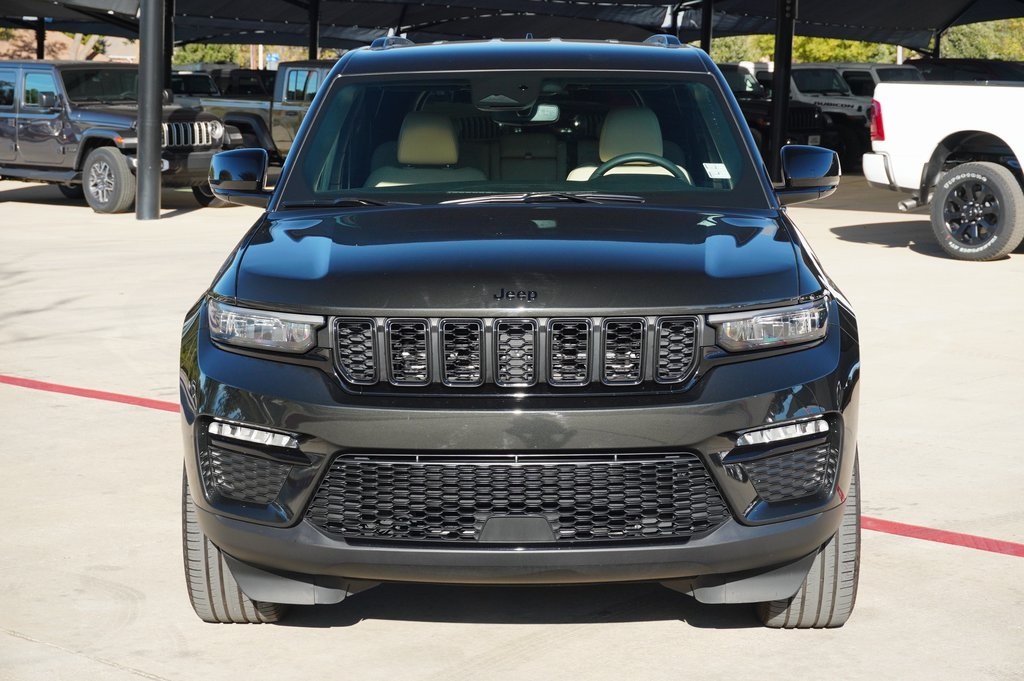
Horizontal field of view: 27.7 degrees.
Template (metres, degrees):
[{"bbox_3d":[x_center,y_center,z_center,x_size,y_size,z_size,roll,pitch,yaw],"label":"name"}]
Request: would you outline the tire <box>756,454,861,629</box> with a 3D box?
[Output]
[{"bbox_3d":[0.856,0.452,6.123,0.275,0.773,0.773,0,7,1],"label":"tire"}]

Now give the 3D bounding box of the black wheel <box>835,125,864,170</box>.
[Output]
[{"bbox_3d":[5.866,-3.405,36.600,0.830,0.830,0.285,7,10,43],"label":"black wheel"}]

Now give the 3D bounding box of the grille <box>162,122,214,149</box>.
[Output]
[{"bbox_3d":[-3.968,-2.498,25.120,0.100,0.310,0.800,7,10,43],"label":"grille"}]

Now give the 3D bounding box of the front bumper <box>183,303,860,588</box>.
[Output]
[{"bbox_3d":[0.015,0.282,5.481,1.870,0.770,0.580,0,7,1],"label":"front bumper"}]

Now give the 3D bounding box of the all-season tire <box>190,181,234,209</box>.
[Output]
[{"bbox_3d":[-3.707,-2.065,26.037,0.810,0.810,0.260,7,10,43],"label":"all-season tire"}]

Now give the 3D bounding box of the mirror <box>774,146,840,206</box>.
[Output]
[{"bbox_3d":[0.997,-0.557,7.002,0.225,0.205,0.150,0,7,1],"label":"mirror"}]

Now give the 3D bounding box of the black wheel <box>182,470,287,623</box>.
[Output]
[{"bbox_3d":[-0.804,0.445,6.150,0.275,0.773,0.773,0,7,1],"label":"black wheel"}]

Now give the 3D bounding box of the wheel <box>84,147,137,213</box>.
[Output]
[{"bbox_3d":[-4.808,-1.918,24.885,0.810,0.810,0.260,7,10,43],"label":"wheel"}]

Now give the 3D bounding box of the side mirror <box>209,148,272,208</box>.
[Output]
[{"bbox_3d":[-0.921,-0.549,7.035,0.225,0.205,0.150,0,7,1],"label":"side mirror"}]

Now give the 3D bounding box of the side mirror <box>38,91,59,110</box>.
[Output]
[{"bbox_3d":[-5.675,-2.935,25.375,0.130,0.220,0.220,7,10,43],"label":"side mirror"}]

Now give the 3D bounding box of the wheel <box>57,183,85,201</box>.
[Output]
[{"bbox_3d":[-5.884,-2.319,28.086,0.810,0.810,0.260,7,10,43],"label":"wheel"}]

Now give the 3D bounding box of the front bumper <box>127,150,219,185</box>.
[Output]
[{"bbox_3d":[-3.859,-2.089,25.068,0.360,0.390,1.660,7,10,43],"label":"front bumper"}]

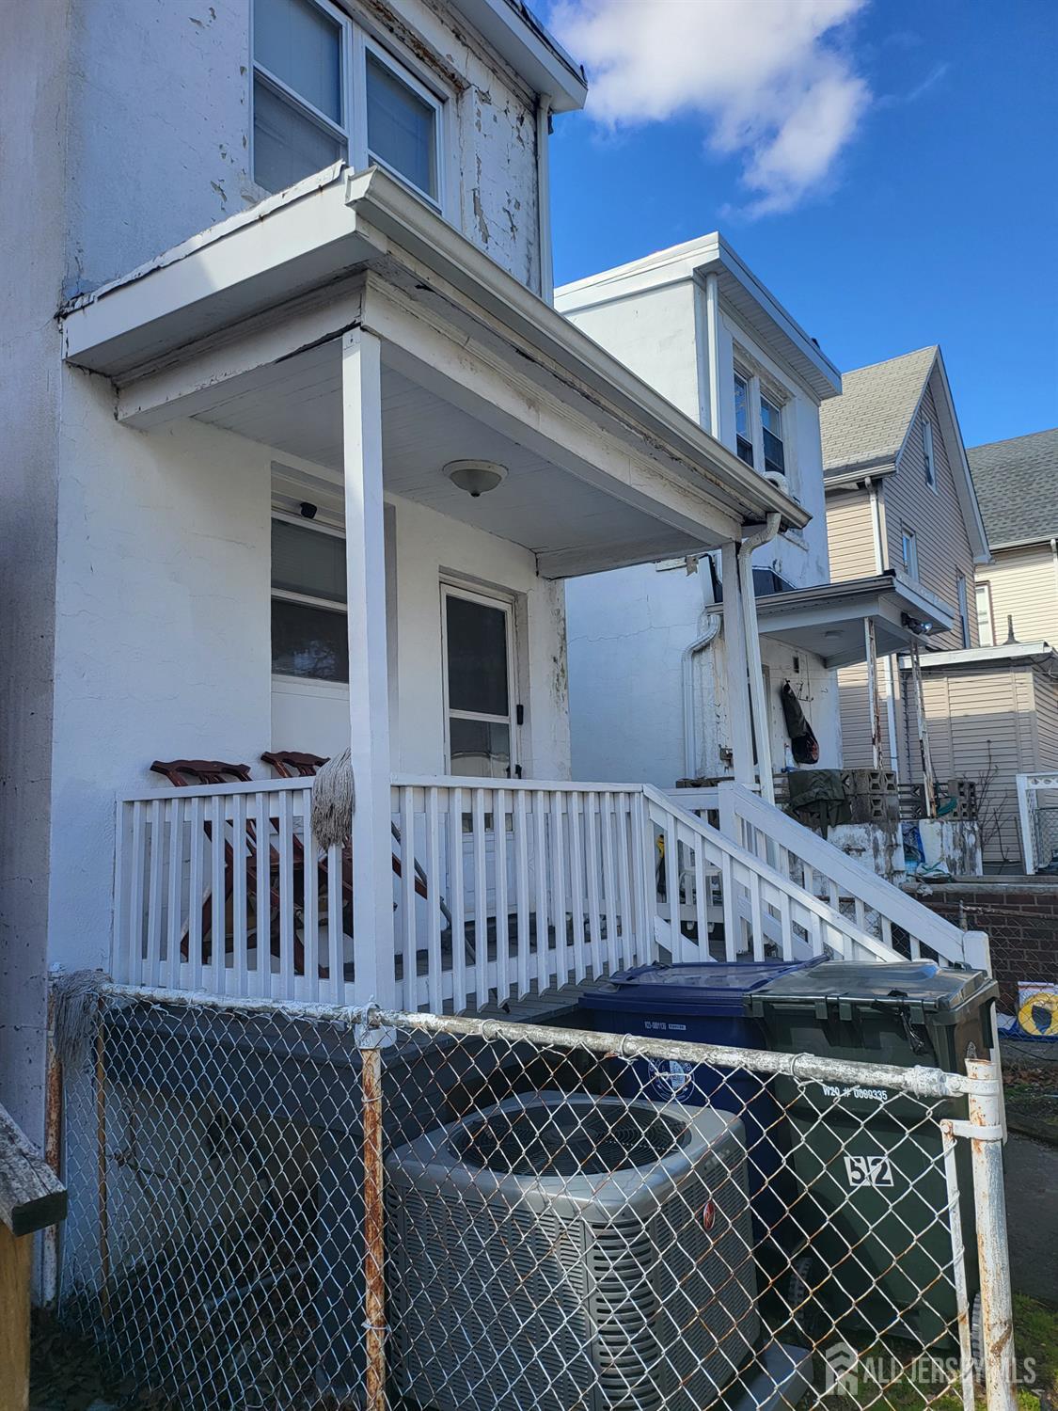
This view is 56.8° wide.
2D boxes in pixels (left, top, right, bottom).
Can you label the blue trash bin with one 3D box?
[{"bbox_3d":[0.672,1.521,3.786,0.646,1.045,0.714,-6,-8,32],"label":"blue trash bin"}]

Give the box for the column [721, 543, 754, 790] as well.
[{"bbox_3d":[1.328,0.173,6.140,0.095,2.431,0.095,-6,-8,32],"label":"column"}]

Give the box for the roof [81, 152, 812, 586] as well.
[{"bbox_3d":[0.001,-1.310,5.242,1.646,0.400,4.267,-6,-8,32],"label":"roof"}]

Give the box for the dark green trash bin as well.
[{"bbox_3d":[1.192,1.427,3.307,0.637,1.054,0.731,-6,-8,32],"label":"dark green trash bin"}]

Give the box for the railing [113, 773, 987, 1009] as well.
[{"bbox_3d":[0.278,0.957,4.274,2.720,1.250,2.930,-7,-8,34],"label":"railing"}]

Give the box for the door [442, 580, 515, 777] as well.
[{"bbox_3d":[-0.308,0.286,6.210,0.051,2.043,0.875,-6,-8,32],"label":"door"}]

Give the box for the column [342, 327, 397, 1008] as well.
[{"bbox_3d":[-0.540,-0.100,3.292,0.095,2.414,0.095,-6,-8,32],"label":"column"}]

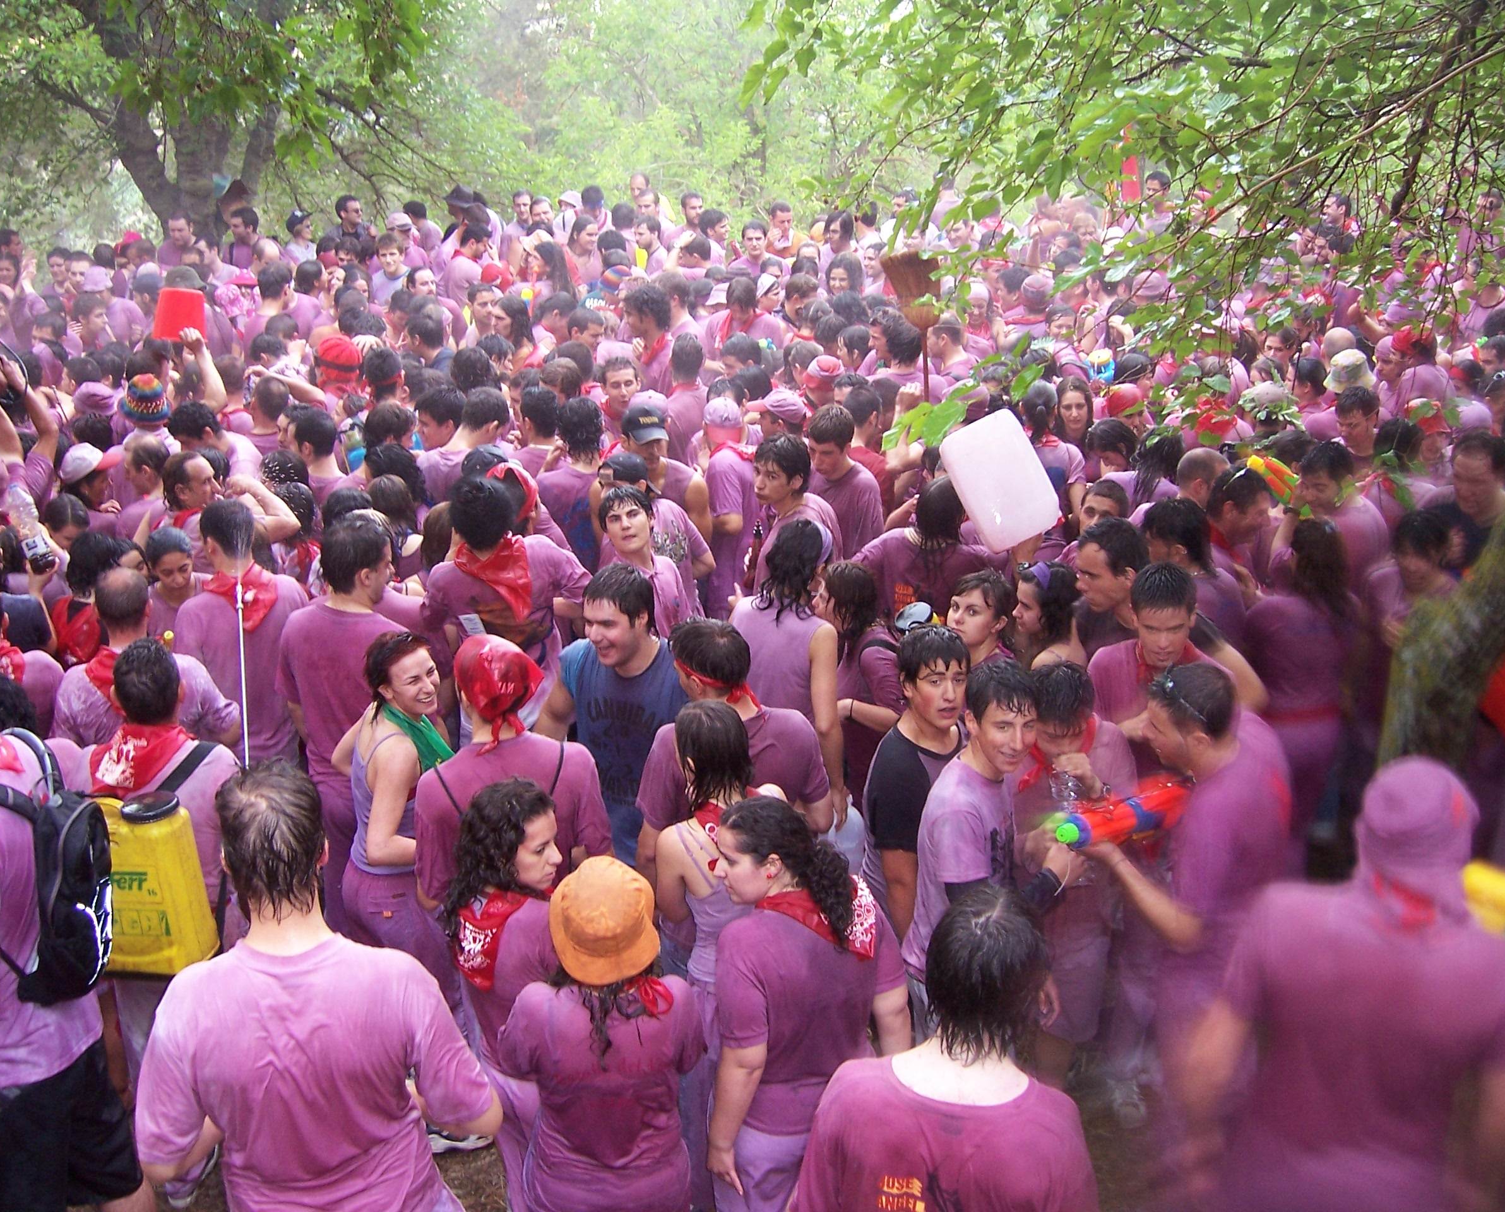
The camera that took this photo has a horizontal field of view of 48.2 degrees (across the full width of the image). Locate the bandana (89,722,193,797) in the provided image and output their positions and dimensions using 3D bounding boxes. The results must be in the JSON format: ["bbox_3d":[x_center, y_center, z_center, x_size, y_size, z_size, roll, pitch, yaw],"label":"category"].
[{"bbox_3d":[-1.432,0.365,3.947,0.220,0.150,0.180,-5,20,-14],"label":"bandana"}]

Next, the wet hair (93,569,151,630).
[{"bbox_3d":[-1.801,-0.020,4.800,0.160,0.170,0.185,0,20,0],"label":"wet hair"}]

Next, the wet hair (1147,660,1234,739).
[{"bbox_3d":[1.083,0.229,4.150,0.220,0.190,0.175,-23,23,-5],"label":"wet hair"}]

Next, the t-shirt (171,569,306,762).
[{"bbox_3d":[-1.540,0.225,5.104,0.440,0.640,0.260,-6,20,-17],"label":"t-shirt"}]

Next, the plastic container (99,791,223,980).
[{"bbox_3d":[-1.492,0.673,4.100,0.330,0.420,0.190,2,19,7],"label":"plastic container"}]

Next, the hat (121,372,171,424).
[{"bbox_3d":[-2.707,-0.921,7.500,0.230,0.180,0.230,0,19,0],"label":"hat"}]

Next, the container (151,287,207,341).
[{"bbox_3d":[-2.657,-1.353,7.800,0.262,0.245,0.262,0,20,0],"label":"container"}]

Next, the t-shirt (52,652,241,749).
[{"bbox_3d":[-1.825,0.423,5.100,0.550,0.680,0.300,2,20,5],"label":"t-shirt"}]

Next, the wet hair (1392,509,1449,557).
[{"bbox_3d":[2.148,-0.225,5.400,0.190,0.190,0.200,4,19,11],"label":"wet hair"}]

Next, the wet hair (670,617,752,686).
[{"bbox_3d":[-0.100,0.112,4.100,0.215,0.180,0.180,6,19,38],"label":"wet hair"}]

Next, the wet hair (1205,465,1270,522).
[{"bbox_3d":[1.535,-0.356,5.300,0.200,0.170,0.170,3,20,9],"label":"wet hair"}]

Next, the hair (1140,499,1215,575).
[{"bbox_3d":[1.248,-0.206,4.950,0.220,0.220,0.185,-8,20,1],"label":"hair"}]

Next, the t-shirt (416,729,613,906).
[{"bbox_3d":[-0.598,0.579,4.200,0.490,0.640,0.290,-5,20,-12],"label":"t-shirt"}]

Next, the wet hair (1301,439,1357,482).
[{"bbox_3d":[1.893,-0.469,5.527,0.200,0.170,0.170,-13,23,-34],"label":"wet hair"}]

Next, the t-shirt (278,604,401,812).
[{"bbox_3d":[-1.203,0.277,4.950,0.460,0.630,0.270,3,20,8],"label":"t-shirt"}]

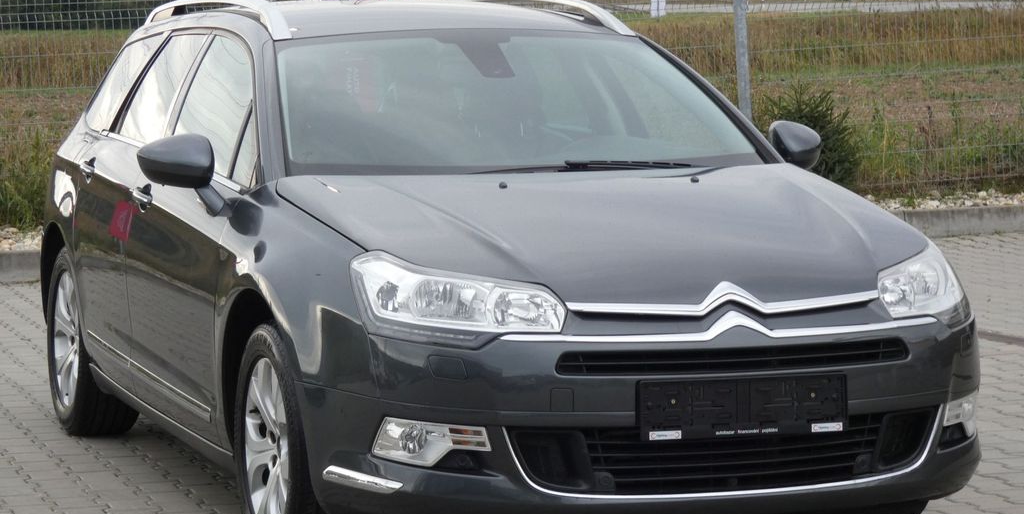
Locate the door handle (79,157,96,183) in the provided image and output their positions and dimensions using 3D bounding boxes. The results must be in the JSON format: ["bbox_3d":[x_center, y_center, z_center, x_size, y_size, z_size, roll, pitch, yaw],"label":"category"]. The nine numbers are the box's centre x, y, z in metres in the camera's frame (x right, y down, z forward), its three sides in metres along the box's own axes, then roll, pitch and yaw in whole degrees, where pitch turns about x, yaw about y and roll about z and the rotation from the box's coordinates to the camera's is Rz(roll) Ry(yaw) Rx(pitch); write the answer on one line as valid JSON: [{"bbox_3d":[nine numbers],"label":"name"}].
[{"bbox_3d":[-1.381,-0.284,9.634,0.060,0.070,0.215,-2,5,-19],"label":"door handle"}]

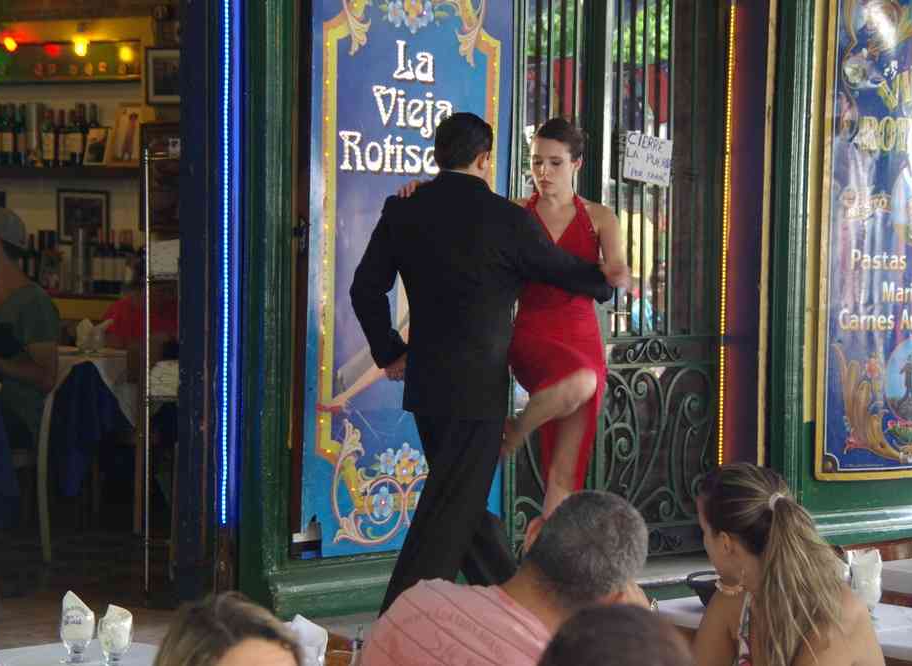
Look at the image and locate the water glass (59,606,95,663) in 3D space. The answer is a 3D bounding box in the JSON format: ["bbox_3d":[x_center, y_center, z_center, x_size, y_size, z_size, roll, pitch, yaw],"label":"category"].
[{"bbox_3d":[-0.828,0.662,5.900,0.078,0.124,0.078,1,4,0],"label":"water glass"}]

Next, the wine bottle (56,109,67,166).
[{"bbox_3d":[-1.938,-0.958,13.250,0.074,0.288,0.074,1,4,0],"label":"wine bottle"}]

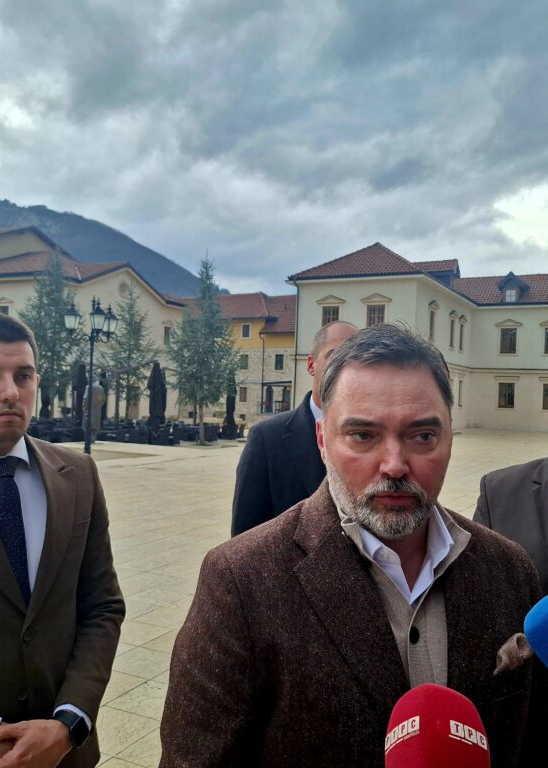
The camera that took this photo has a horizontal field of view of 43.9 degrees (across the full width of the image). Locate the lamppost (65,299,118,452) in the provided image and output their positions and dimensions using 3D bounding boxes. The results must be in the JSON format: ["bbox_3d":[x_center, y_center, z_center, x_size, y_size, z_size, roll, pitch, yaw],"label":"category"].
[{"bbox_3d":[-5.127,-0.219,19.184,1.500,4.472,1.400,3,-1,-27],"label":"lamppost"}]

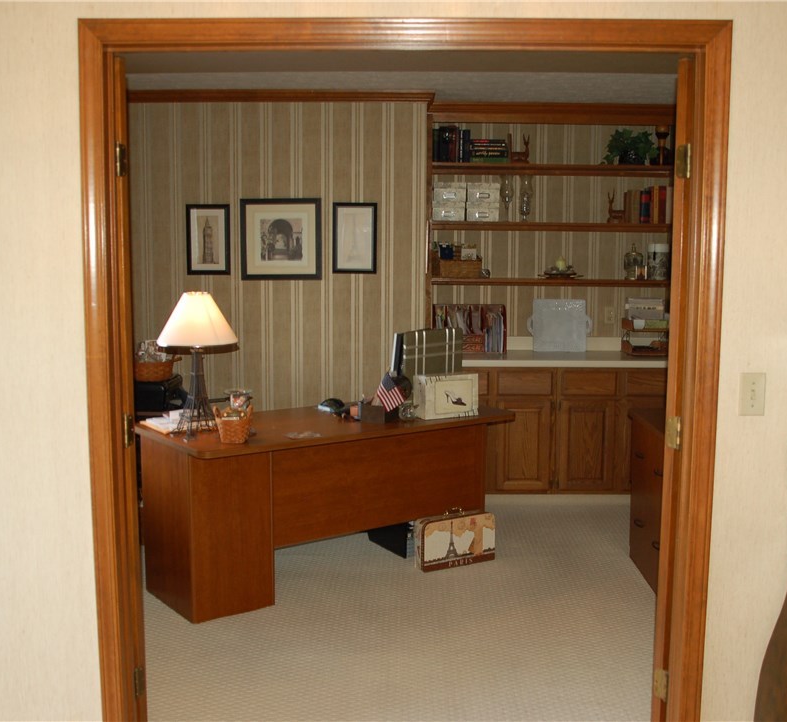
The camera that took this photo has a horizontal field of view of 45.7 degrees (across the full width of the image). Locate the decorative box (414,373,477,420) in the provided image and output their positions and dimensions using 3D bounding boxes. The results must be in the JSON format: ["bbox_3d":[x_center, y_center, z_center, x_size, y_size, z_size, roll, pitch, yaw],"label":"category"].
[{"bbox_3d":[0.251,0.163,4.509,0.284,0.200,0.145,-3,7,-24],"label":"decorative box"}]

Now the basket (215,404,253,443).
[{"bbox_3d":[-0.670,0.257,3.927,0.155,0.140,0.120,0,7,0],"label":"basket"}]

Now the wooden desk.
[{"bbox_3d":[-0.278,0.653,4.433,1.658,0.760,0.755,-5,8,-36],"label":"wooden desk"}]

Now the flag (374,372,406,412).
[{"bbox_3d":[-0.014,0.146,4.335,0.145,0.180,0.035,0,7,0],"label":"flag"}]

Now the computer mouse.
[{"bbox_3d":[-0.301,0.226,4.608,0.072,0.047,0.120,-5,8,-36],"label":"computer mouse"}]

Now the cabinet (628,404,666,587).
[{"bbox_3d":[1.473,0.675,4.372,0.560,0.745,0.780,0,7,0],"label":"cabinet"}]

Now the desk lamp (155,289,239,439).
[{"bbox_3d":[-0.833,0.018,3.964,0.340,0.605,0.340,-5,8,-36],"label":"desk lamp"}]

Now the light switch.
[{"bbox_3d":[0.947,0.089,2.465,0.070,0.114,0.016,0,7,0],"label":"light switch"}]

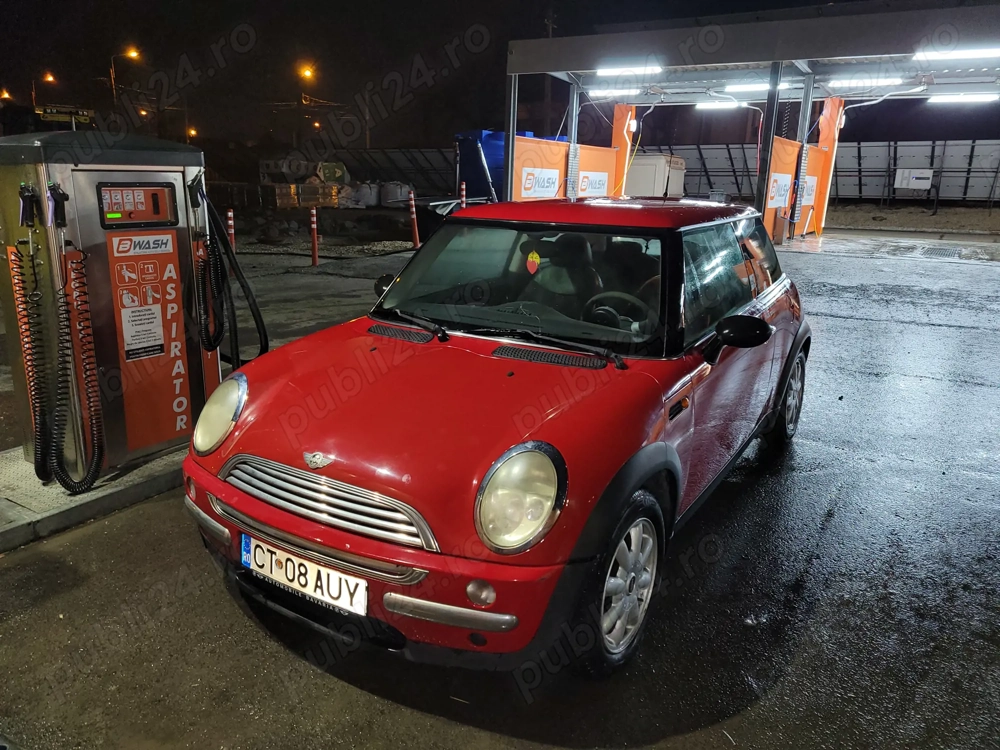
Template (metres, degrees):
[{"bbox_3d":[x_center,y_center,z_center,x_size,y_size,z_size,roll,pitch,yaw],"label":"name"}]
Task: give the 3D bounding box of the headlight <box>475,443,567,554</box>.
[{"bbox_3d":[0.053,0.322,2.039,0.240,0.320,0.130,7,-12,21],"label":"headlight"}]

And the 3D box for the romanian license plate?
[{"bbox_3d":[-0.600,0.596,2.262,0.520,0.112,0.018,10,13,30],"label":"romanian license plate"}]

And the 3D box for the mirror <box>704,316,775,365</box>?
[{"bbox_3d":[0.888,-0.136,2.838,0.235,0.195,0.130,10,20,30],"label":"mirror"}]

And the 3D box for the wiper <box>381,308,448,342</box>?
[{"bbox_3d":[-0.373,-0.220,3.093,0.080,0.070,0.670,-11,21,-31],"label":"wiper"}]

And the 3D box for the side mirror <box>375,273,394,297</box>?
[{"bbox_3d":[-0.572,-0.397,3.710,0.235,0.195,0.130,10,20,30],"label":"side mirror"}]

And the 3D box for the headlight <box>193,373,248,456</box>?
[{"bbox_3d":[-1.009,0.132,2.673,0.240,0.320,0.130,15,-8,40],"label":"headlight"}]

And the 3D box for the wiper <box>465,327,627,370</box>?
[{"bbox_3d":[0.146,-0.118,2.745,0.700,0.080,0.080,15,23,32],"label":"wiper"}]

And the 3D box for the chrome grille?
[{"bbox_3d":[-0.564,0.362,2.253,0.920,0.140,0.110,10,5,30],"label":"chrome grille"}]

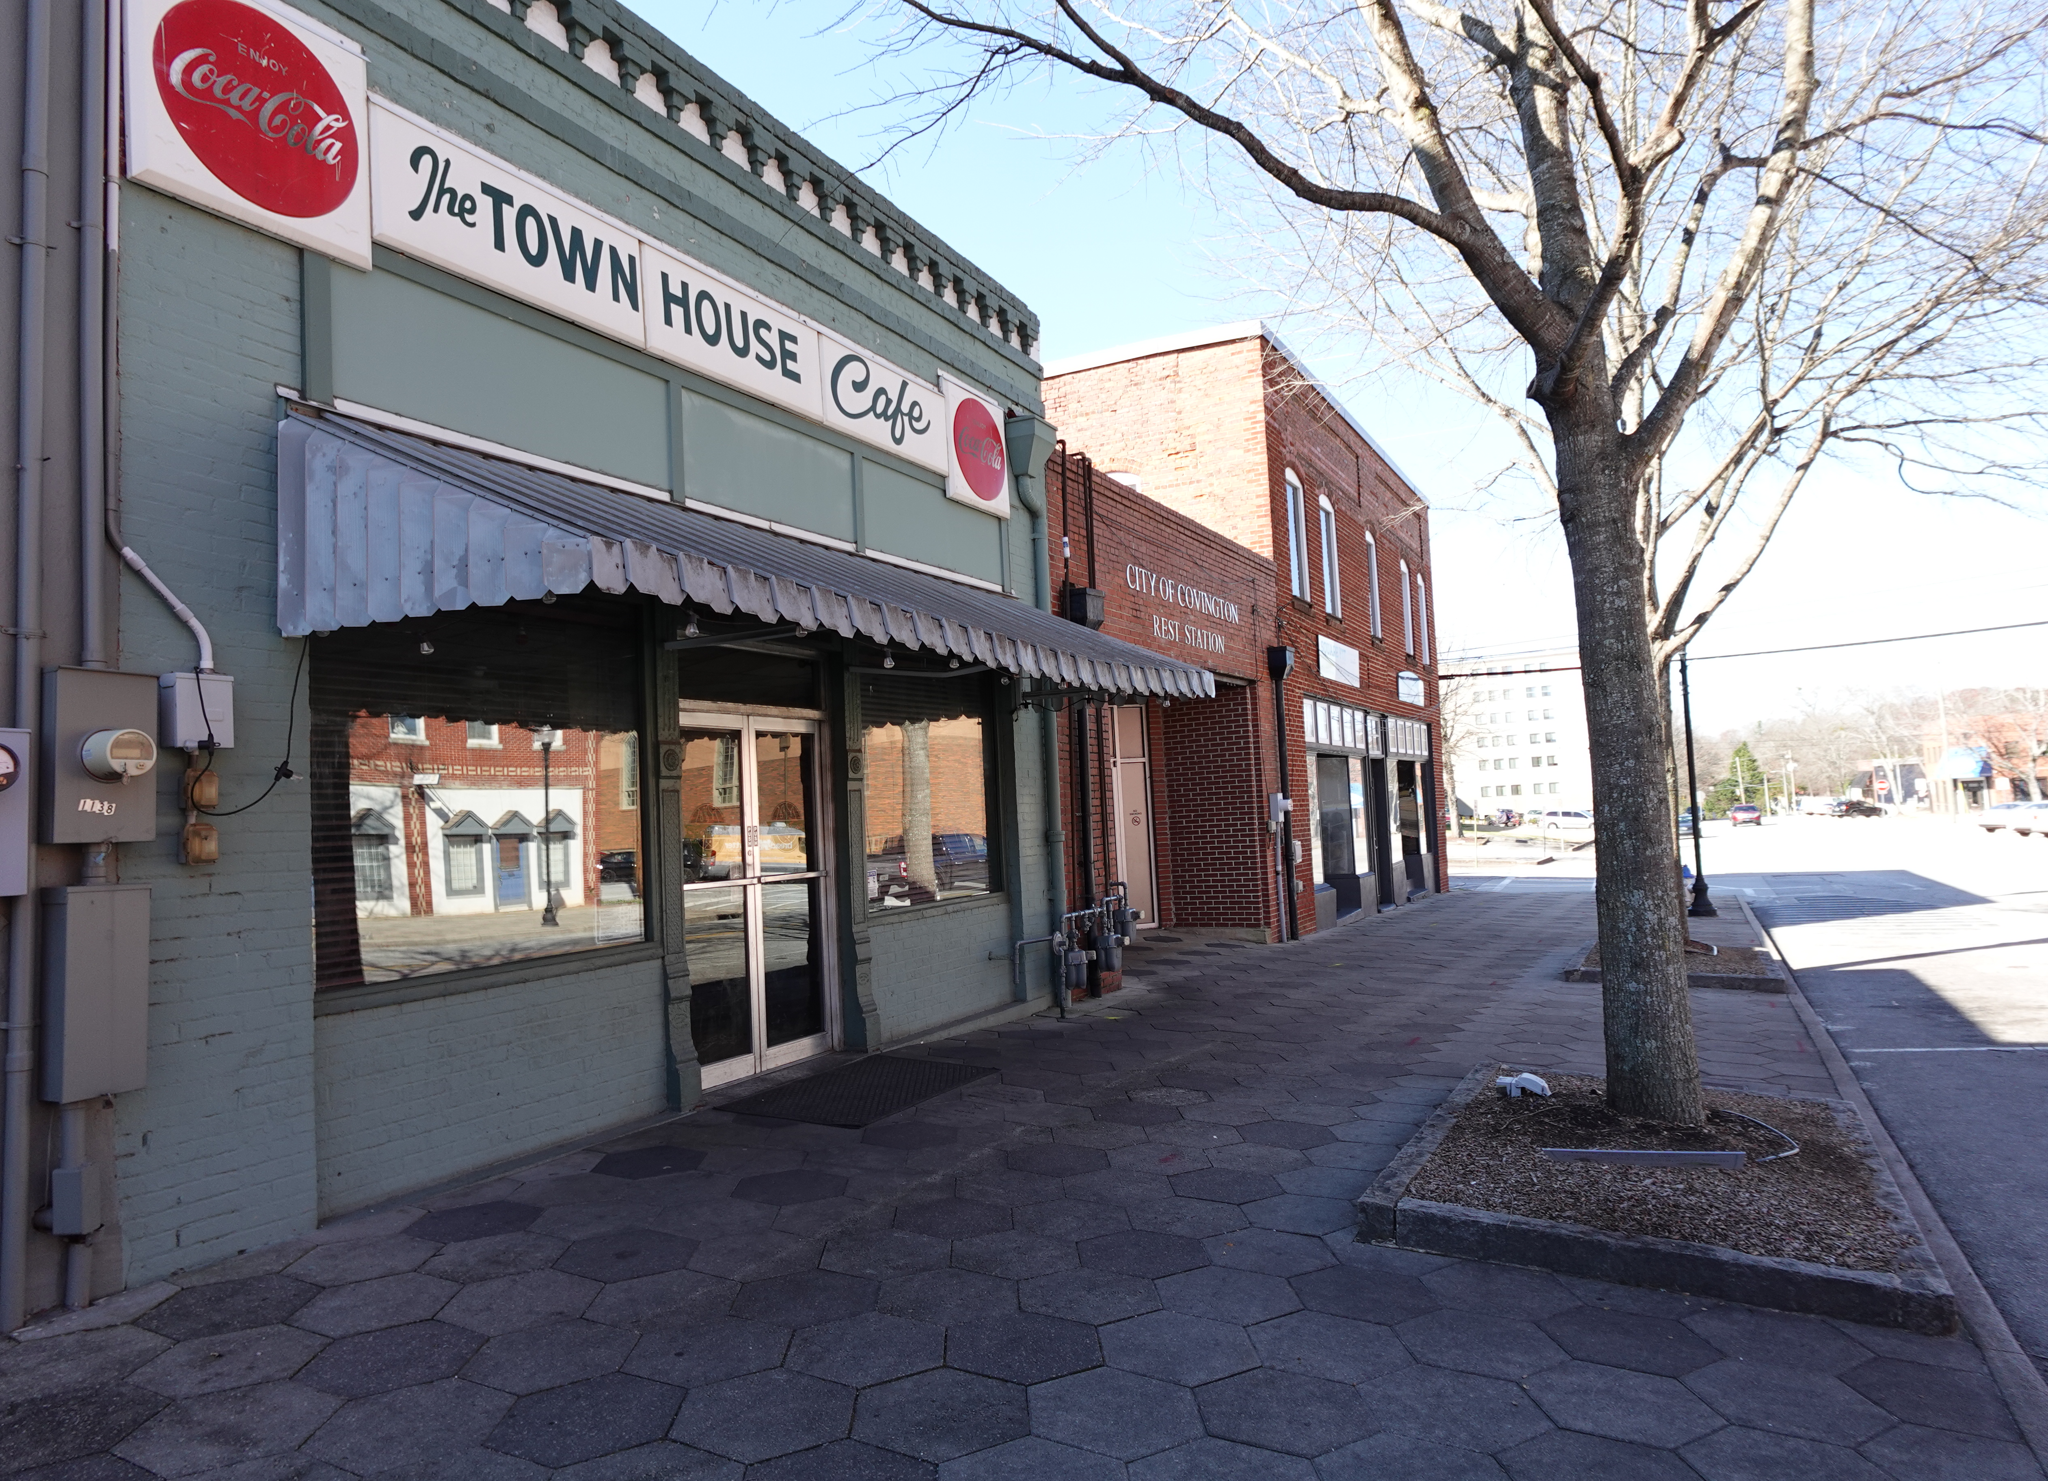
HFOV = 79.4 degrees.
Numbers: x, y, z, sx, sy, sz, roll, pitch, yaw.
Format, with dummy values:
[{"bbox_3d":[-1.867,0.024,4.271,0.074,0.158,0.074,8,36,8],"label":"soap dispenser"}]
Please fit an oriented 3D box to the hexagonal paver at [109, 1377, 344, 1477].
[{"bbox_3d":[-2.060,1.808,3.212,0.457,0.060,0.520,0,-3,-2],"label":"hexagonal paver"}]

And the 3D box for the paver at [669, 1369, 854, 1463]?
[{"bbox_3d":[-0.666,1.760,3.161,0.440,0.060,0.508,0,-4,-2],"label":"paver"}]

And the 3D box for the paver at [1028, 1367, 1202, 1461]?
[{"bbox_3d":[0.233,1.809,3.281,0.455,0.060,0.525,0,-4,-2],"label":"paver"}]

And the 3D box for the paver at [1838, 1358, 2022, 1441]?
[{"bbox_3d":[2.487,1.836,3.418,0.400,0.060,0.459,-1,-3,28],"label":"paver"}]

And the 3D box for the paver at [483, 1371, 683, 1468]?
[{"bbox_3d":[-1.139,1.808,3.245,0.455,0.055,0.525,0,-3,-2],"label":"paver"}]

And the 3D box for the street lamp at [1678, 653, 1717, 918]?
[{"bbox_3d":[10.894,0.535,20.140,0.480,4.600,0.480,-5,-4,28],"label":"street lamp"}]

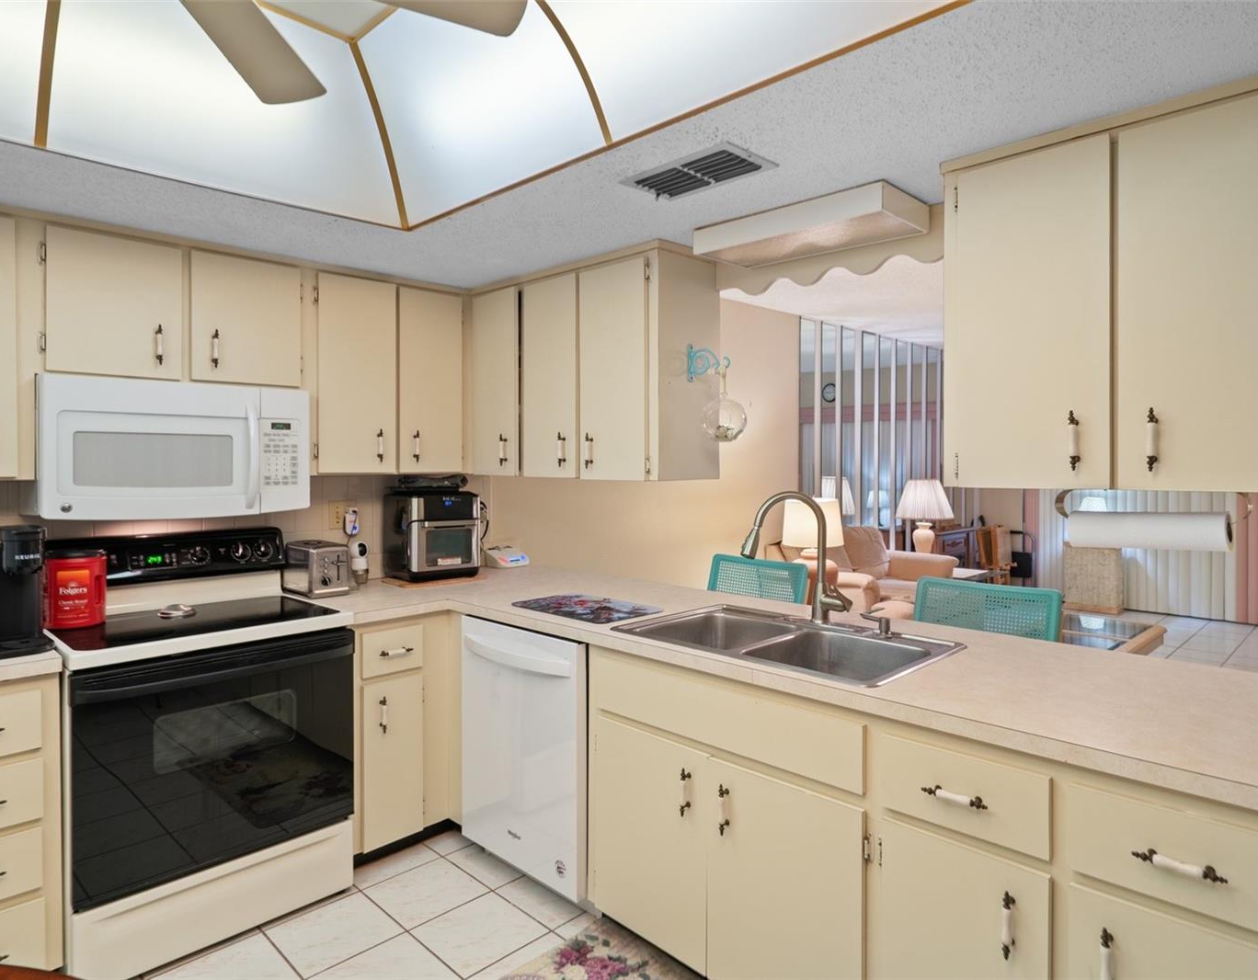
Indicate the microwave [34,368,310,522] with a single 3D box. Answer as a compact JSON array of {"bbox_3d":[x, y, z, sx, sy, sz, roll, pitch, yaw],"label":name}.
[{"bbox_3d":[-1.512,-0.134,2.442,0.400,0.410,0.757,2,3,44],"label":"microwave"}]

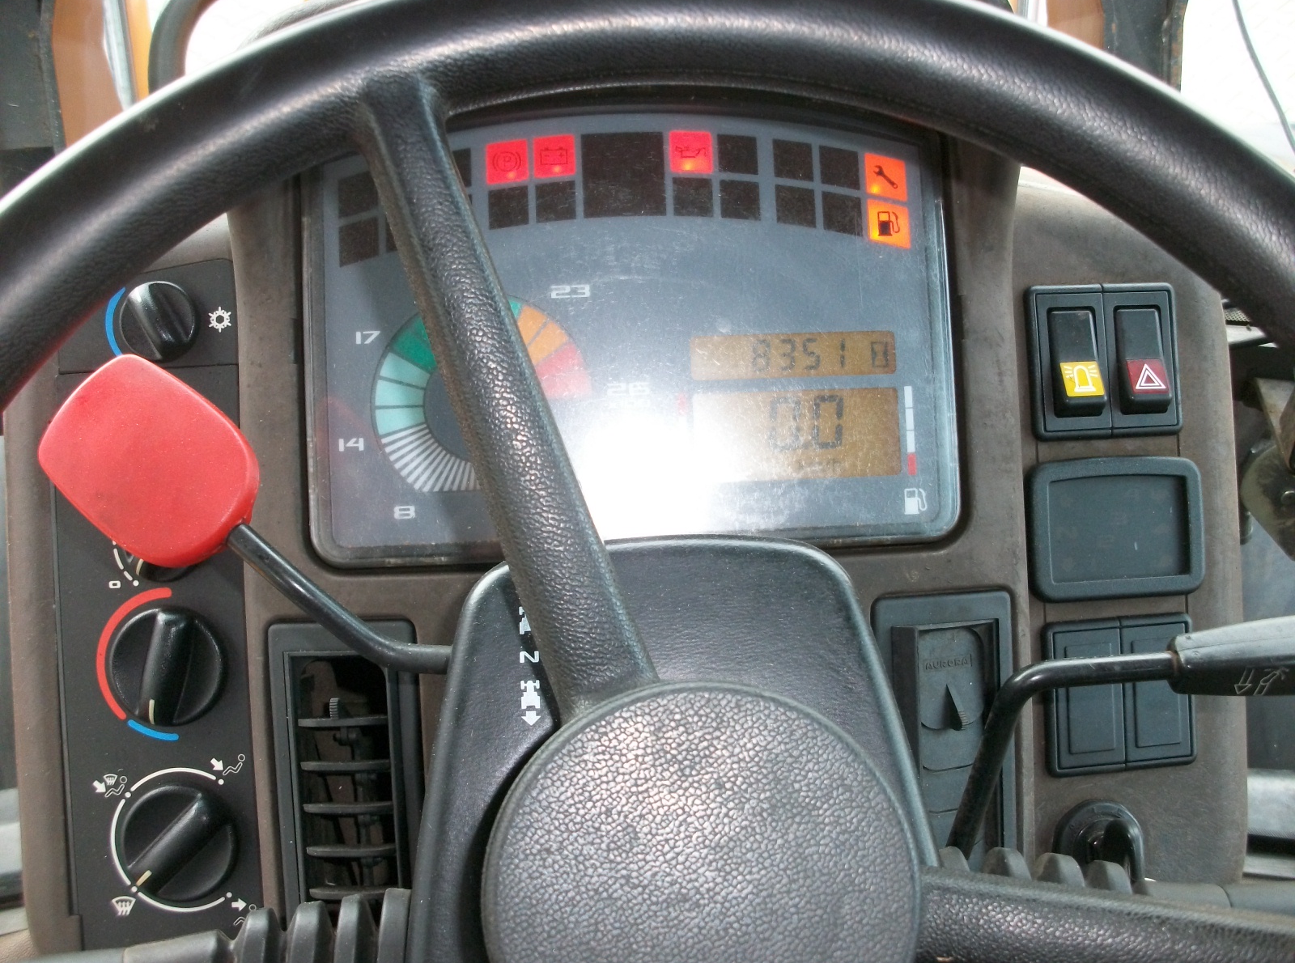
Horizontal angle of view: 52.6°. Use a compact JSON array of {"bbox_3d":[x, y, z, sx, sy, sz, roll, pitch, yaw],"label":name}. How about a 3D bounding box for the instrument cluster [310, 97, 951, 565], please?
[{"bbox_3d":[-0.005,-0.052,0.466,0.219,0.152,0.030,-2,-1,0],"label":"instrument cluster"}]

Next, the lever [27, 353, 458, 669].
[{"bbox_3d":[-0.104,0.017,0.367,0.128,0.046,0.033,36,0,-12],"label":"lever"}]

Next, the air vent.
[{"bbox_3d":[-0.104,0.107,0.462,0.050,0.114,0.028,-2,-1,0],"label":"air vent"}]

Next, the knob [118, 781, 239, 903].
[{"bbox_3d":[-0.159,0.123,0.446,0.037,0.037,0.021,-2,-1,0],"label":"knob"}]

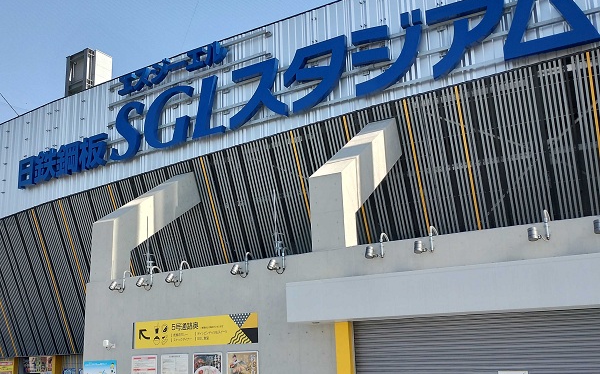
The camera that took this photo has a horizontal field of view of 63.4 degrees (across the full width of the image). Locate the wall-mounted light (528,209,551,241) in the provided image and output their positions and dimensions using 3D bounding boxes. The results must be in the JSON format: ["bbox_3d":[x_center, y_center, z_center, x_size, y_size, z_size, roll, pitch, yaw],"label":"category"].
[{"bbox_3d":[3.747,0.622,7.596,0.330,0.510,0.400,-11,-17,25],"label":"wall-mounted light"}]

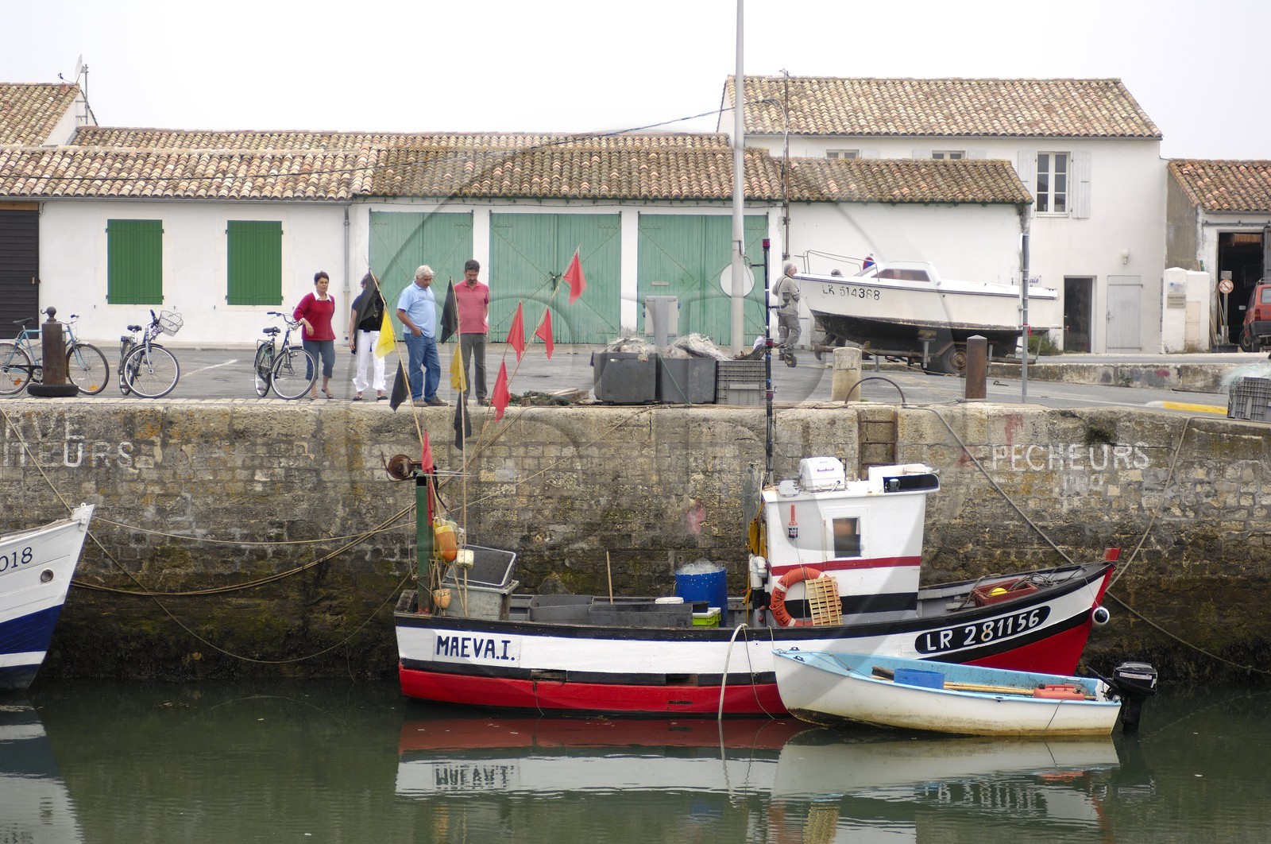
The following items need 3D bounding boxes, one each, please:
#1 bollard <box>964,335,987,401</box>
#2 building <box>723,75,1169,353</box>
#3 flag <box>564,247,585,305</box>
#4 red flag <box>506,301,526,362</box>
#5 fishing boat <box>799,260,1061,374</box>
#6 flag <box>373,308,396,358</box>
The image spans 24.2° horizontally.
[{"bbox_3d":[4.300,-0.685,37.500,0.270,0.820,0.270,1,3,0],"label":"bollard"},{"bbox_3d":[7.507,-5.332,75.001,10.200,6.900,9.200,0,3,-2],"label":"building"},{"bbox_3d":[-0.669,-1.606,32.700,0.230,0.610,0.120,0,3,0],"label":"flag"},{"bbox_3d":[-1.341,-1.013,33.200,0.220,0.670,0.130,0,3,0],"label":"red flag"},{"bbox_3d":[4.883,-1.820,49.800,4.420,1.950,1.800,2,3,-8],"label":"fishing boat"},{"bbox_3d":[-2.754,-0.978,32.600,0.250,0.540,0.120,0,3,0],"label":"flag"}]

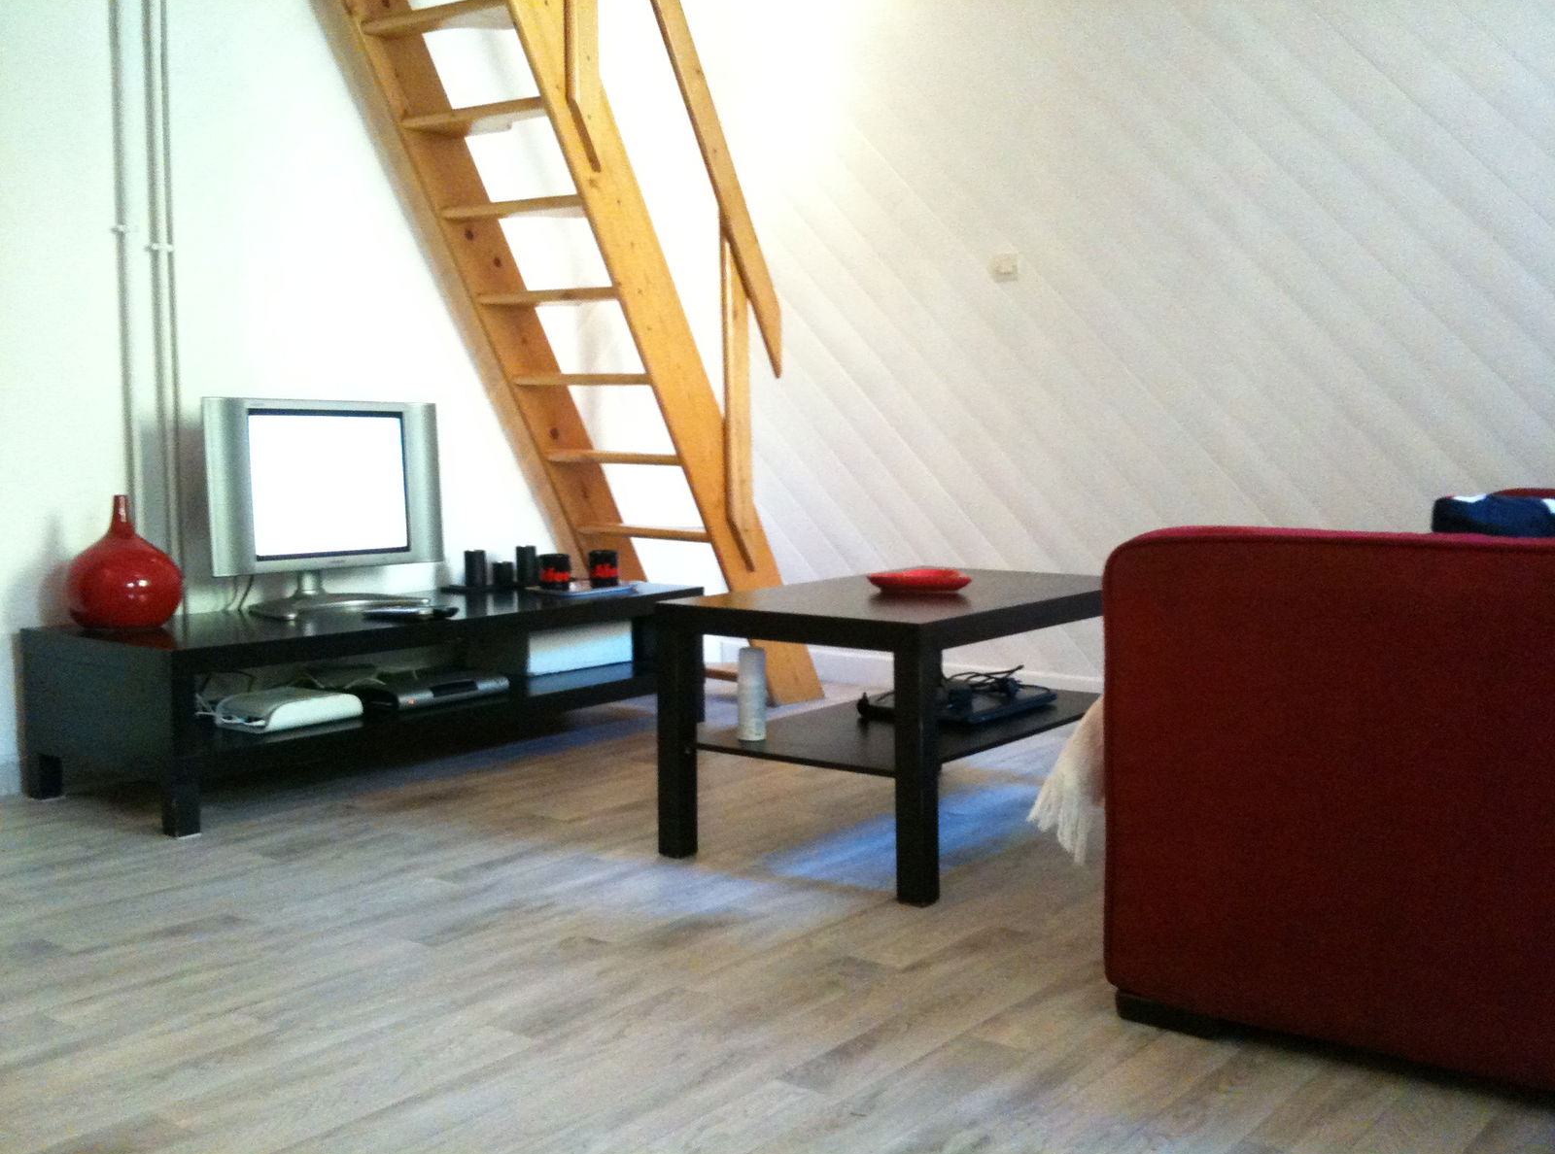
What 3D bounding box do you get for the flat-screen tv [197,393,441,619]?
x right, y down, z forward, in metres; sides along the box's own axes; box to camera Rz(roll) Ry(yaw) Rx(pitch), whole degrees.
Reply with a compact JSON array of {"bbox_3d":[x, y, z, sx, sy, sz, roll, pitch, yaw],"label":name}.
[{"bbox_3d":[-1.017,-0.158,3.511,0.220,0.470,0.590,4,7,38],"label":"flat-screen tv"}]

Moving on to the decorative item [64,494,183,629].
[{"bbox_3d":[-1.359,-0.034,3.263,0.237,0.268,0.237,4,6,38],"label":"decorative item"}]

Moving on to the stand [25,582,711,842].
[{"bbox_3d":[-0.866,0.242,3.643,0.550,0.350,1.493,4,6,38],"label":"stand"}]

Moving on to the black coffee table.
[{"bbox_3d":[0.277,0.249,2.982,0.549,0.450,0.900,4,6,37],"label":"black coffee table"}]

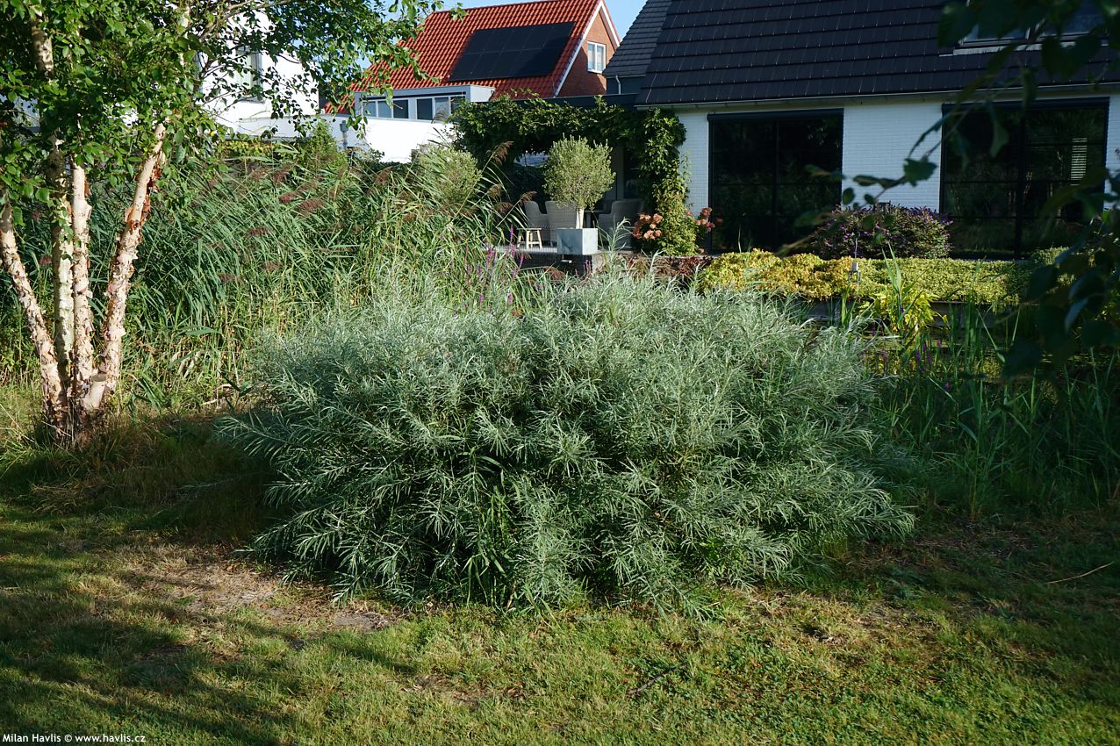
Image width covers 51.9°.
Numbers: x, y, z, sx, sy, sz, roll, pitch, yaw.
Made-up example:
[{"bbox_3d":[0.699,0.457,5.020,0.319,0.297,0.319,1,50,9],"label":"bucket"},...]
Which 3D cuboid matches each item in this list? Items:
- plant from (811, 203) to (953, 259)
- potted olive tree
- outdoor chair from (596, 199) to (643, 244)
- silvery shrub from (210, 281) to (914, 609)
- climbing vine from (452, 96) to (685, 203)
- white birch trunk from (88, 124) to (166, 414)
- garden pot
[{"bbox_3d":[5.082,-2.226,18.300,2.300,0.950,1.200,4,11,28],"label":"plant"},{"bbox_3d":[0.382,-3.392,22.100,1.380,2.200,1.380,4,11,28],"label":"potted olive tree"},{"bbox_3d":[1.203,-3.045,23.300,0.640,0.930,0.620,5,11,32],"label":"outdoor chair"},{"bbox_3d":[0.034,0.098,5.739,3.350,1.150,2.600,-1,9,0],"label":"silvery shrub"},{"bbox_3d":[0.094,-4.273,22.300,4.850,2.050,0.800,4,11,28],"label":"climbing vine"},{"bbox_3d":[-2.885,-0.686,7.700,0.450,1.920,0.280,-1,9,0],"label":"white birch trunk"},{"bbox_3d":[0.332,-2.541,22.100,0.580,0.490,0.580,4,11,28],"label":"garden pot"}]

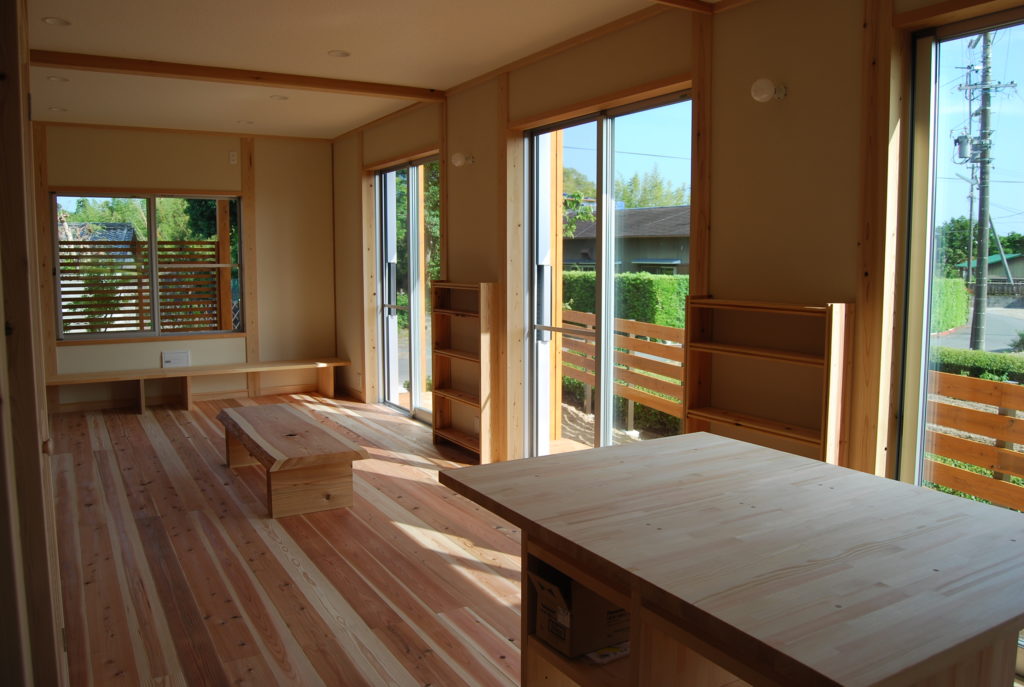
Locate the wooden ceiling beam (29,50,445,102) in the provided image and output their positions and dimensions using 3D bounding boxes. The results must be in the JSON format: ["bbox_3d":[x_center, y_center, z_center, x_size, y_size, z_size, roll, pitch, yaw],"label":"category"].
[{"bbox_3d":[-1.669,-1.723,5.063,2.618,0.079,0.120,-4,7,-29],"label":"wooden ceiling beam"}]

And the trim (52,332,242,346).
[{"bbox_3d":[-3.415,-0.044,7.371,1.717,0.045,0.081,-4,7,-31],"label":"trim"}]

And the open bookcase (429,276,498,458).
[{"bbox_3d":[-0.344,0.186,5.547,0.150,1.220,0.790,-4,7,-29],"label":"open bookcase"}]

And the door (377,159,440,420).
[{"bbox_3d":[-0.883,-0.464,6.860,0.101,2.252,1.677,-4,7,-31],"label":"door"}]

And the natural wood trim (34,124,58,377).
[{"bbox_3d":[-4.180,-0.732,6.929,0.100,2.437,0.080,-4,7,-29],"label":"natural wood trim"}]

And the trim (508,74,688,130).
[{"bbox_3d":[0.461,-1.338,4.335,0.111,0.045,1.697,-4,7,-31],"label":"trim"}]

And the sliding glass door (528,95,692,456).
[{"bbox_3d":[0.525,-0.208,4.448,0.100,2.170,1.640,-4,7,-29],"label":"sliding glass door"}]

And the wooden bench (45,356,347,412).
[{"bbox_3d":[-2.952,0.395,7.412,2.720,0.355,0.450,-4,7,-29],"label":"wooden bench"}]

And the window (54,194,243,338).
[{"bbox_3d":[-3.439,-0.737,7.381,1.630,1.330,0.100,-4,7,-29],"label":"window"}]

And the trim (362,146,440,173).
[{"bbox_3d":[-0.953,-1.600,6.680,0.101,0.051,1.697,-4,7,-31],"label":"trim"}]

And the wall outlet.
[{"bbox_3d":[-3.272,0.160,7.495,0.258,0.165,0.040,-4,7,-29],"label":"wall outlet"}]

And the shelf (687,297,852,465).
[{"bbox_3d":[1.021,0.436,3.176,0.150,1.220,0.770,-4,7,-29],"label":"shelf"}]

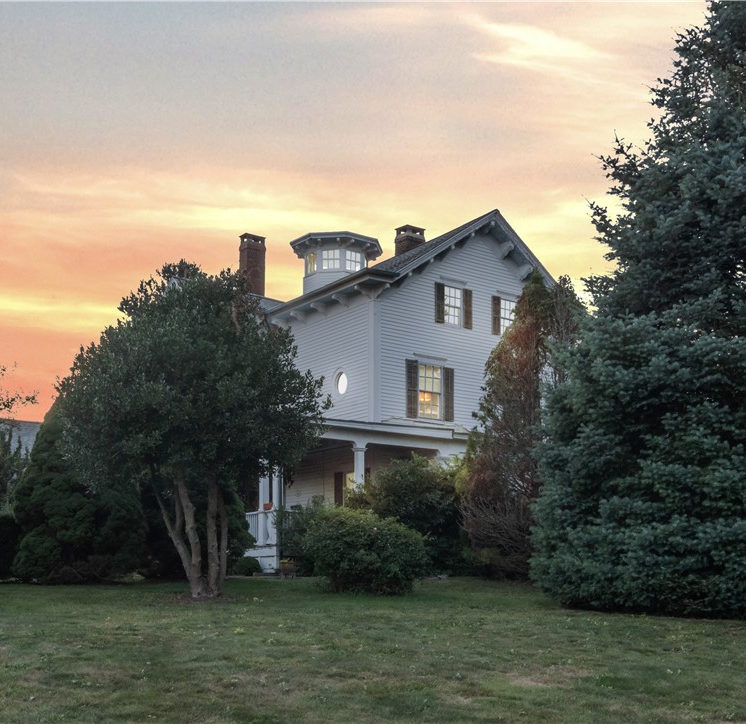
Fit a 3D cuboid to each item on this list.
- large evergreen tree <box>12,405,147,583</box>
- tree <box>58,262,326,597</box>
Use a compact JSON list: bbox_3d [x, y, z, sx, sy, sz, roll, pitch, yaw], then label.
[{"bbox_3d":[-7.668,3.298,26.105,3.565,4.713,3.600,0,-9,0],"label":"large evergreen tree"},{"bbox_3d":[-3.815,1.318,21.053,5.664,7.043,5.500,0,-9,0],"label":"tree"}]

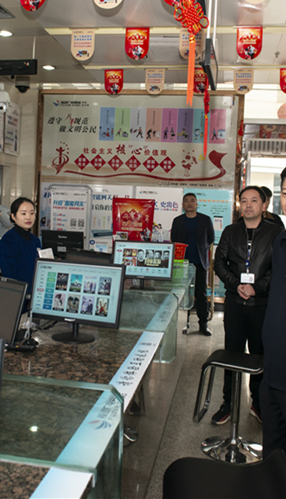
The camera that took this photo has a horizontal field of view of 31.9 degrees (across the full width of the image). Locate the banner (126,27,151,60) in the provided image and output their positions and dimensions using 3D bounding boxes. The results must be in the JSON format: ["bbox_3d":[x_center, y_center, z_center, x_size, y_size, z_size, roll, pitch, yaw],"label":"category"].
[{"bbox_3d":[-0.059,-2.165,5.274,0.262,0.325,0.010,3,5,9],"label":"banner"}]

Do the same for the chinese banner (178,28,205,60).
[{"bbox_3d":[0.509,-2.137,5.205,0.257,0.321,0.010,3,5,9],"label":"chinese banner"}]

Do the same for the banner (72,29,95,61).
[{"bbox_3d":[-0.640,-2.192,5.355,0.267,0.335,0.010,3,5,9],"label":"banner"}]

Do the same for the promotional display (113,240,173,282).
[{"bbox_3d":[0.008,0.124,4.140,0.495,0.400,0.180,3,4,7],"label":"promotional display"}]

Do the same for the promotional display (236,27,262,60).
[{"bbox_3d":[1.027,-1.984,4.820,0.255,0.330,0.012,3,4,8],"label":"promotional display"}]

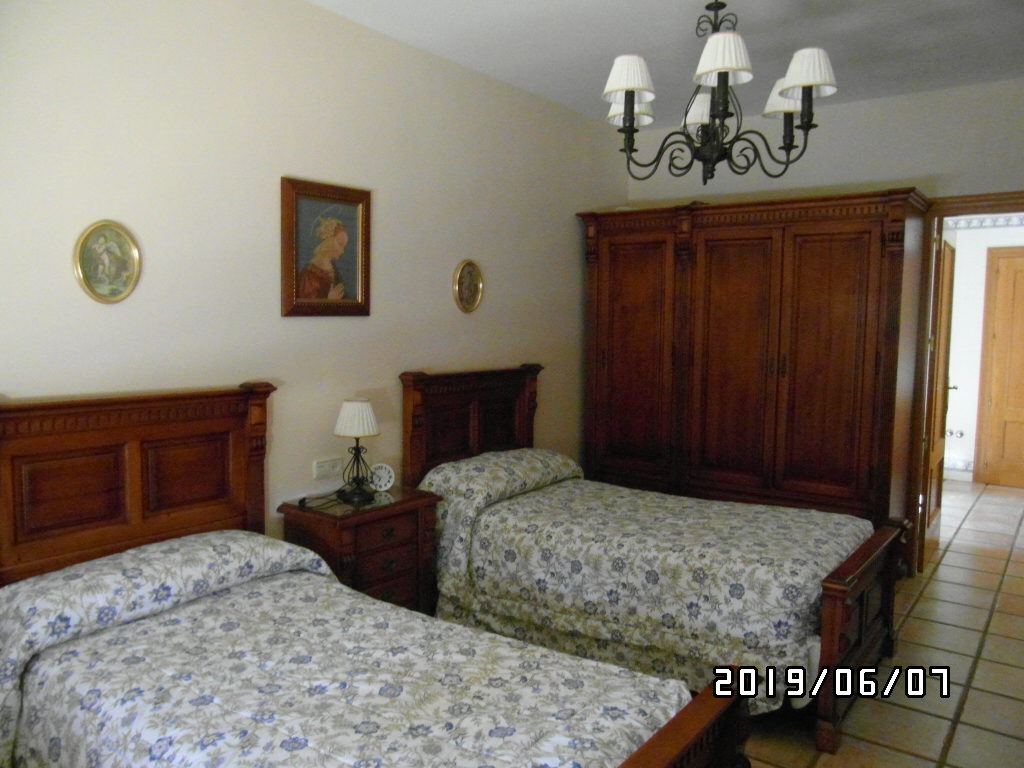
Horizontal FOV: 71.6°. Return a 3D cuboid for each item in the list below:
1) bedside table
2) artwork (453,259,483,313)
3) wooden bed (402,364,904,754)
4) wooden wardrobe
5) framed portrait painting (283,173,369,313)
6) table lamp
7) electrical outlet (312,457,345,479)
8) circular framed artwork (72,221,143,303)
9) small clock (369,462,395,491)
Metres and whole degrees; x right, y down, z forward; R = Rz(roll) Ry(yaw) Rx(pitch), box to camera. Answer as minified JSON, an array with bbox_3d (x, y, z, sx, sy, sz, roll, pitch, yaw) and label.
[{"bbox_3d":[-0.663,0.829,3.147,0.379,0.633,0.579,4,7,38],"label":"bedside table"},{"bbox_3d":[-0.236,-0.530,3.842,0.022,0.290,0.234,4,7,38],"label":"artwork"},{"bbox_3d":[0.584,0.563,3.309,2.099,1.151,1.015,4,7,38],"label":"wooden bed"},{"bbox_3d":[1.370,0.006,4.348,1.923,2.085,0.643,4,6,35],"label":"wooden wardrobe"},{"bbox_3d":[-0.804,-0.582,3.111,0.030,0.570,0.471,4,7,38],"label":"framed portrait painting"},{"bbox_3d":[-0.683,0.292,3.128,0.204,0.433,0.204,0,5,0],"label":"table lamp"},{"bbox_3d":[-0.827,0.379,3.192,0.012,0.078,0.157,4,7,38],"label":"electrical outlet"},{"bbox_3d":[-1.371,-0.414,2.414,0.022,0.282,0.216,4,7,38],"label":"circular framed artwork"},{"bbox_3d":[-0.598,0.432,3.273,0.122,0.126,0.040,-3,6,-33],"label":"small clock"}]

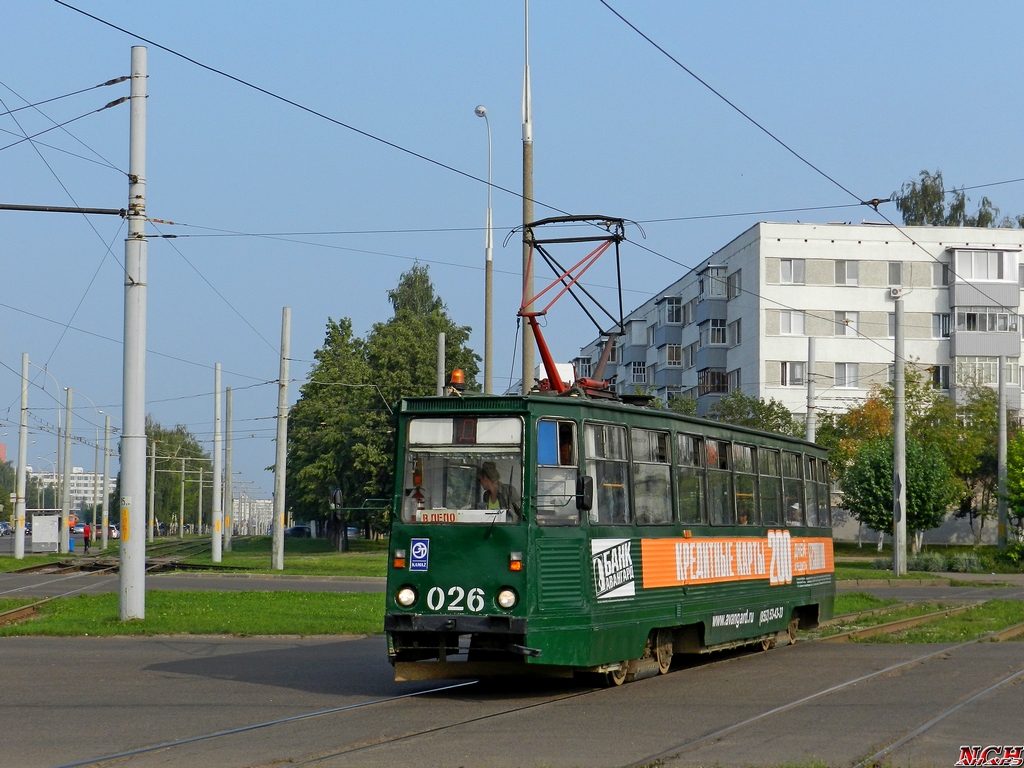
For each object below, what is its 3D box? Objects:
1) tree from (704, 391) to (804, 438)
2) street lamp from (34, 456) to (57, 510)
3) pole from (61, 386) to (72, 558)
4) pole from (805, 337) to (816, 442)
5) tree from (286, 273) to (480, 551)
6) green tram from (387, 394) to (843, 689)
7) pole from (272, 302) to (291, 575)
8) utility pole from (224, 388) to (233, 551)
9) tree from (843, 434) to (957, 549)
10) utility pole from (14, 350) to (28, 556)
[{"bbox_3d":[11.693,4.051,97.000,4.822,7.571,4.800,1,-4,0],"label":"tree"},{"bbox_3d":[-63.569,15.106,275.000,2.400,10.390,0.400,1,-4,-7],"label":"street lamp"},{"bbox_3d":[-24.955,4.887,113.000,0.400,9.269,0.400,1,-4,0],"label":"pole"},{"bbox_3d":[12.353,2.713,83.000,0.400,9.304,0.400,1,-4,0],"label":"pole"},{"bbox_3d":[-7.918,1.437,123.000,11.740,17.488,10.500,1,-4,0],"label":"tree"},{"bbox_3d":[2.082,2.267,28.156,2.500,3.170,15.000,-1,-4,21],"label":"green tram"},{"bbox_3d":[-8.538,2.023,75.000,0.400,9.787,0.400,1,-4,0],"label":"pole"},{"bbox_3d":[-16.610,5.015,118.000,0.400,9.620,0.400,1,-4,0],"label":"utility pole"},{"bbox_3d":[17.938,5.062,93.000,5.317,5.455,5.200,1,-4,0],"label":"tree"},{"bbox_3d":[-22.612,3.352,93.000,0.410,9.524,0.410,1,-4,0],"label":"utility pole"}]

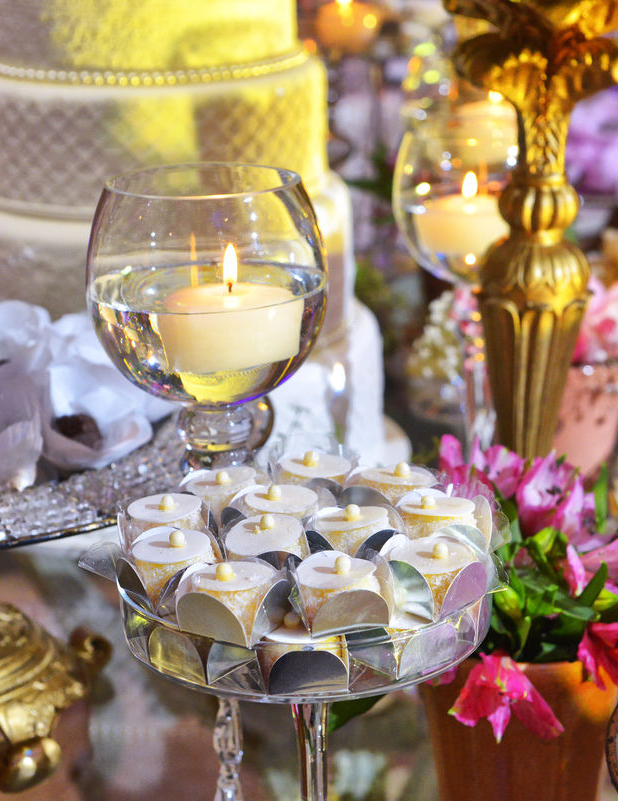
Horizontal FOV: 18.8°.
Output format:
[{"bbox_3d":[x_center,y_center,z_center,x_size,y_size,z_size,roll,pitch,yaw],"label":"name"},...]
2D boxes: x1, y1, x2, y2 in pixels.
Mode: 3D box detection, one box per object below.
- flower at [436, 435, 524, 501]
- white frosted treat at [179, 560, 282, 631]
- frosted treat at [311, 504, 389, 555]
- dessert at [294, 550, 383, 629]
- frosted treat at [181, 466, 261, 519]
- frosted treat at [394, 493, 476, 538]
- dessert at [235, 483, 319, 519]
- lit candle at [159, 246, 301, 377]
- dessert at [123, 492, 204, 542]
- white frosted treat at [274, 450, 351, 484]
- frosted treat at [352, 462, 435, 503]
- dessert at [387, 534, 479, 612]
[{"bbox_3d":[0.087,0.035,0.950,0.046,0.038,0.045,0,17,0],"label":"flower"},{"bbox_3d":[-0.031,0.083,0.793,0.042,0.030,0.042,0,17,0],"label":"white frosted treat"},{"bbox_3d":[0.018,0.059,0.820,0.035,0.029,0.035,-2,17,0],"label":"frosted treat"},{"bbox_3d":[0.012,0.082,0.811,0.040,0.030,0.040,0,17,0],"label":"dessert"},{"bbox_3d":[-0.043,0.047,0.920,0.039,0.030,0.039,0,17,0],"label":"frosted treat"},{"bbox_3d":[0.060,0.058,0.872,0.039,0.030,0.039,0,17,0],"label":"frosted treat"},{"bbox_3d":[-0.013,0.055,0.891,0.039,0.030,0.039,0,17,0],"label":"dessert"},{"bbox_3d":[-0.038,-0.047,0.897,0.067,0.056,0.067,-2,17,0],"label":"lit candle"},{"bbox_3d":[-0.064,0.056,0.838,0.035,0.029,0.035,-2,17,0],"label":"dessert"},{"bbox_3d":[0.004,0.037,0.880,0.035,0.029,0.035,-2,17,0],"label":"white frosted treat"},{"bbox_3d":[0.044,0.045,0.908,0.039,0.030,0.039,0,17,0],"label":"frosted treat"},{"bbox_3d":[0.052,0.072,0.784,0.035,0.029,0.035,-2,17,0],"label":"dessert"}]

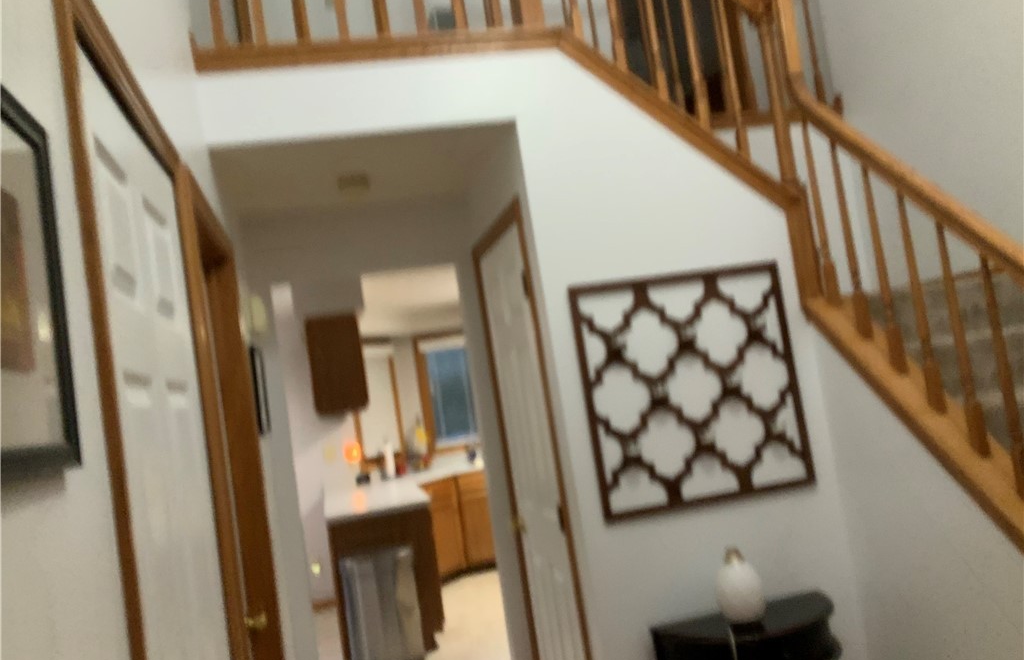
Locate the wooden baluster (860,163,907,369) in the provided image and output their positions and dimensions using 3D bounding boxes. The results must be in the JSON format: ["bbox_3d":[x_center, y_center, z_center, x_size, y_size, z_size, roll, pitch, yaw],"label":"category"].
[{"bbox_3d":[1.115,-0.191,2.581,0.033,0.645,0.033,-8,-5,-13],"label":"wooden baluster"}]

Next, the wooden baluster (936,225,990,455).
[{"bbox_3d":[1.206,0.014,2.306,0.033,0.645,0.033,-8,-5,-13],"label":"wooden baluster"}]

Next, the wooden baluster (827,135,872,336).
[{"bbox_3d":[1.068,-0.303,2.719,0.033,0.655,0.033,-8,-5,-13],"label":"wooden baluster"}]

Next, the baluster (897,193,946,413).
[{"bbox_3d":[1.161,-0.089,2.442,0.033,0.645,0.033,-8,-5,-13],"label":"baluster"}]

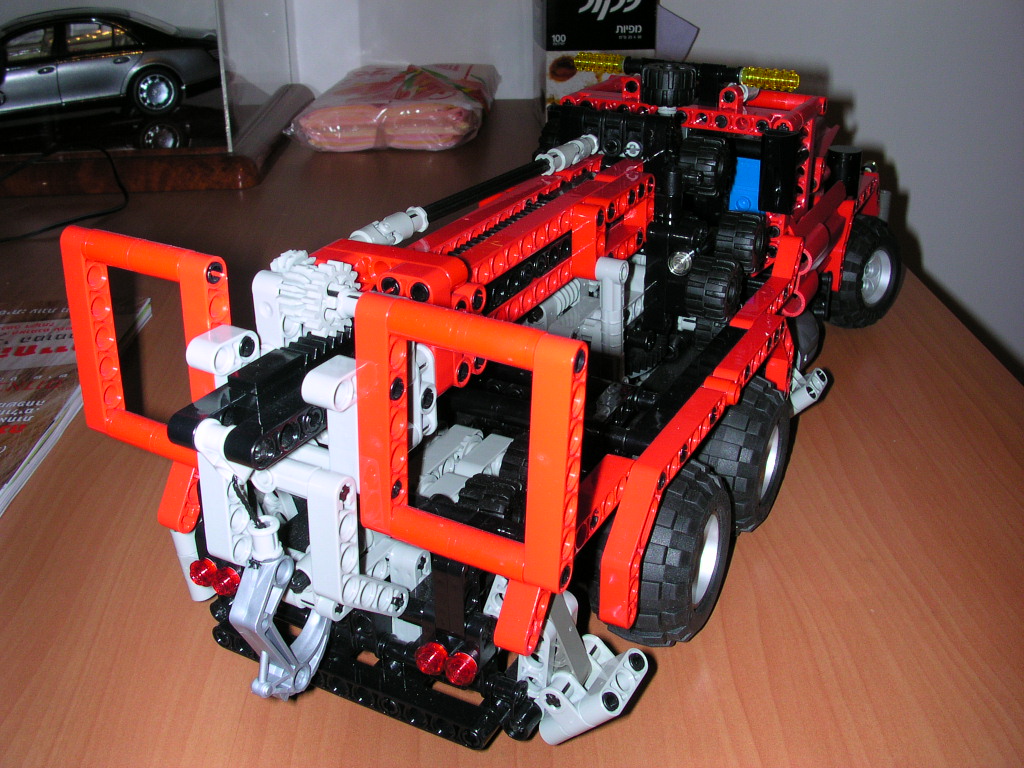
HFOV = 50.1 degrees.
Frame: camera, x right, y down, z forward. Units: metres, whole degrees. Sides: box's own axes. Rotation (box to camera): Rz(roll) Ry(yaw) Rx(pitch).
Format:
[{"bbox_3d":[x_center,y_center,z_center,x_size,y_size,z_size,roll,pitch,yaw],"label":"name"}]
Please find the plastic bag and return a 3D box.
[{"bbox_3d":[-0.097,-0.255,1.000,0.165,0.045,0.160,1,24,0],"label":"plastic bag"}]

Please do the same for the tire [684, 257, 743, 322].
[{"bbox_3d":[0.068,-0.032,0.370,0.013,0.021,0.021,15,28,24],"label":"tire"}]

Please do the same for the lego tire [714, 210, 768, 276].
[{"bbox_3d":[0.082,-0.051,0.391,0.013,0.021,0.021,15,28,24],"label":"lego tire"}]

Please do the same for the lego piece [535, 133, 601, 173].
[{"bbox_3d":[0.020,-0.082,0.393,0.009,0.009,0.040,13,27,24],"label":"lego piece"}]

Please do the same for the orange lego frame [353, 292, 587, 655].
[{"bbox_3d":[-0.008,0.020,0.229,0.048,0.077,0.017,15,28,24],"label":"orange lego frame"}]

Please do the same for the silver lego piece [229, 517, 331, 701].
[{"bbox_3d":[-0.055,0.053,0.263,0.009,0.052,0.030,15,28,24],"label":"silver lego piece"}]

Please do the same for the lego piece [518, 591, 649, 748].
[{"bbox_3d":[0.017,0.067,0.264,0.026,0.037,0.029,15,28,24],"label":"lego piece"}]

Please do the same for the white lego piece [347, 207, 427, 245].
[{"bbox_3d":[-0.034,-0.043,0.301,0.009,0.009,0.033,13,27,24],"label":"white lego piece"}]

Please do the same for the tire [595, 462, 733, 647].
[{"bbox_3d":[0.047,0.051,0.330,0.027,0.056,0.056,13,27,24],"label":"tire"}]

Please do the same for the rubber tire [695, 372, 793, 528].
[{"bbox_3d":[0.081,0.025,0.390,0.027,0.056,0.056,13,27,24],"label":"rubber tire"}]

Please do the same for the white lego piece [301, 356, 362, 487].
[{"bbox_3d":[-0.037,0.009,0.238,0.008,0.032,0.016,13,27,24],"label":"white lego piece"}]

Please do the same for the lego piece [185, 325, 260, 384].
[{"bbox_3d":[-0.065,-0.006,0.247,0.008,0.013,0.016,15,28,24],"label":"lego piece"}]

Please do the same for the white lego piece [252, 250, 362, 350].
[{"bbox_3d":[-0.046,-0.017,0.257,0.023,0.021,0.022,13,27,24],"label":"white lego piece"}]

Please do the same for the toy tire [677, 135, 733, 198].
[{"bbox_3d":[0.069,-0.078,0.391,0.013,0.021,0.021,15,28,24],"label":"toy tire"}]

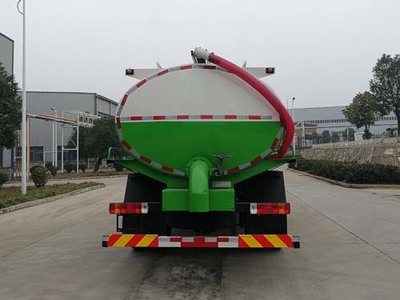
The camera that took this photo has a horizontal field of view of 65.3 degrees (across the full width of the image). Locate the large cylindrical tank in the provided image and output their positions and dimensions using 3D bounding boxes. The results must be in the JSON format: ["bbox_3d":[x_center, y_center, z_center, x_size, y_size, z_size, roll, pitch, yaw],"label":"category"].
[{"bbox_3d":[0.150,-0.360,6.360,2.230,1.490,4.700,0,-1,4],"label":"large cylindrical tank"}]

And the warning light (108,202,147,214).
[{"bbox_3d":[-0.900,0.743,3.970,0.490,0.140,0.100,0,-1,4],"label":"warning light"}]

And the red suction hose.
[{"bbox_3d":[0.600,-0.650,4.320,1.330,1.500,0.650,0,-1,4],"label":"red suction hose"}]

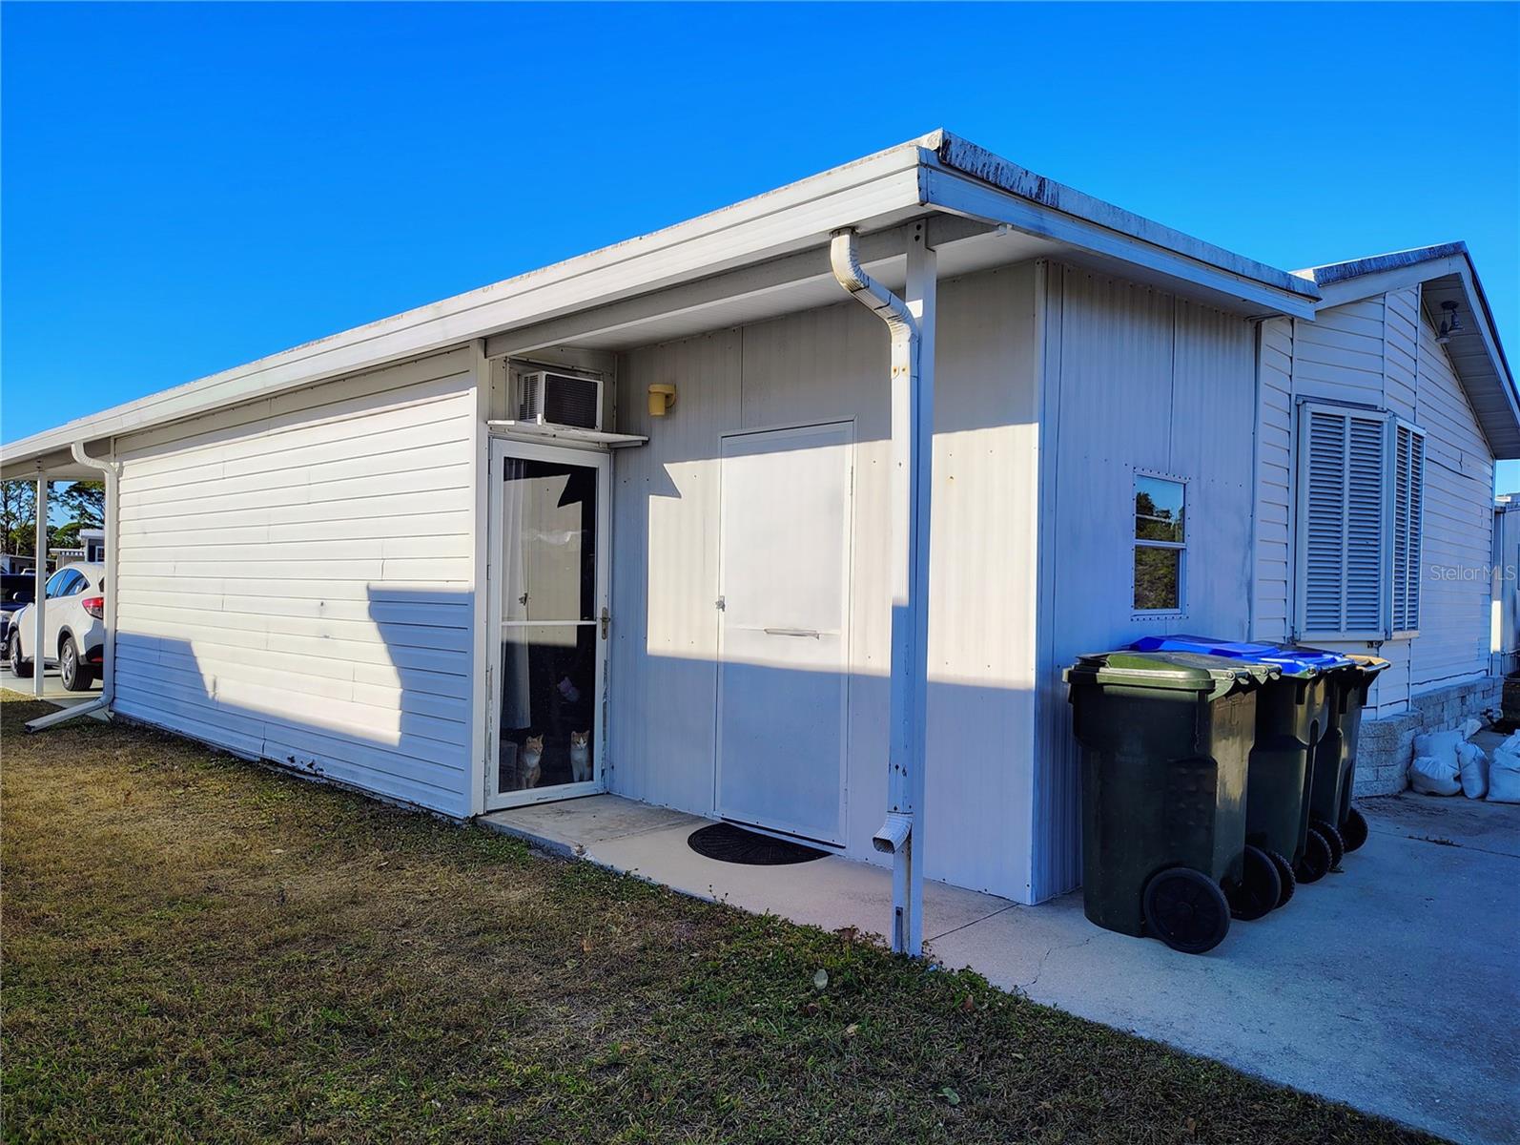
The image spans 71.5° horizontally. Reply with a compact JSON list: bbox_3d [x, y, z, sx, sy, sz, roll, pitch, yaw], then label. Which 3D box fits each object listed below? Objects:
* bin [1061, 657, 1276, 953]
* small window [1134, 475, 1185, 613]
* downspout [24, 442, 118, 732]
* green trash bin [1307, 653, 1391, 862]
[{"bbox_3d":[1.615,0.855,4.234,0.838,1.074,0.681,0,-1,44],"label":"bin"},{"bbox_3d":[2.016,-0.133,5.337,0.066,0.681,0.616,0,-1,44],"label":"small window"},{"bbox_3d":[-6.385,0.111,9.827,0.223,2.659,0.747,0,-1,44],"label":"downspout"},{"bbox_3d":[2.679,0.880,5.336,0.865,1.087,0.681,0,-1,44],"label":"green trash bin"}]

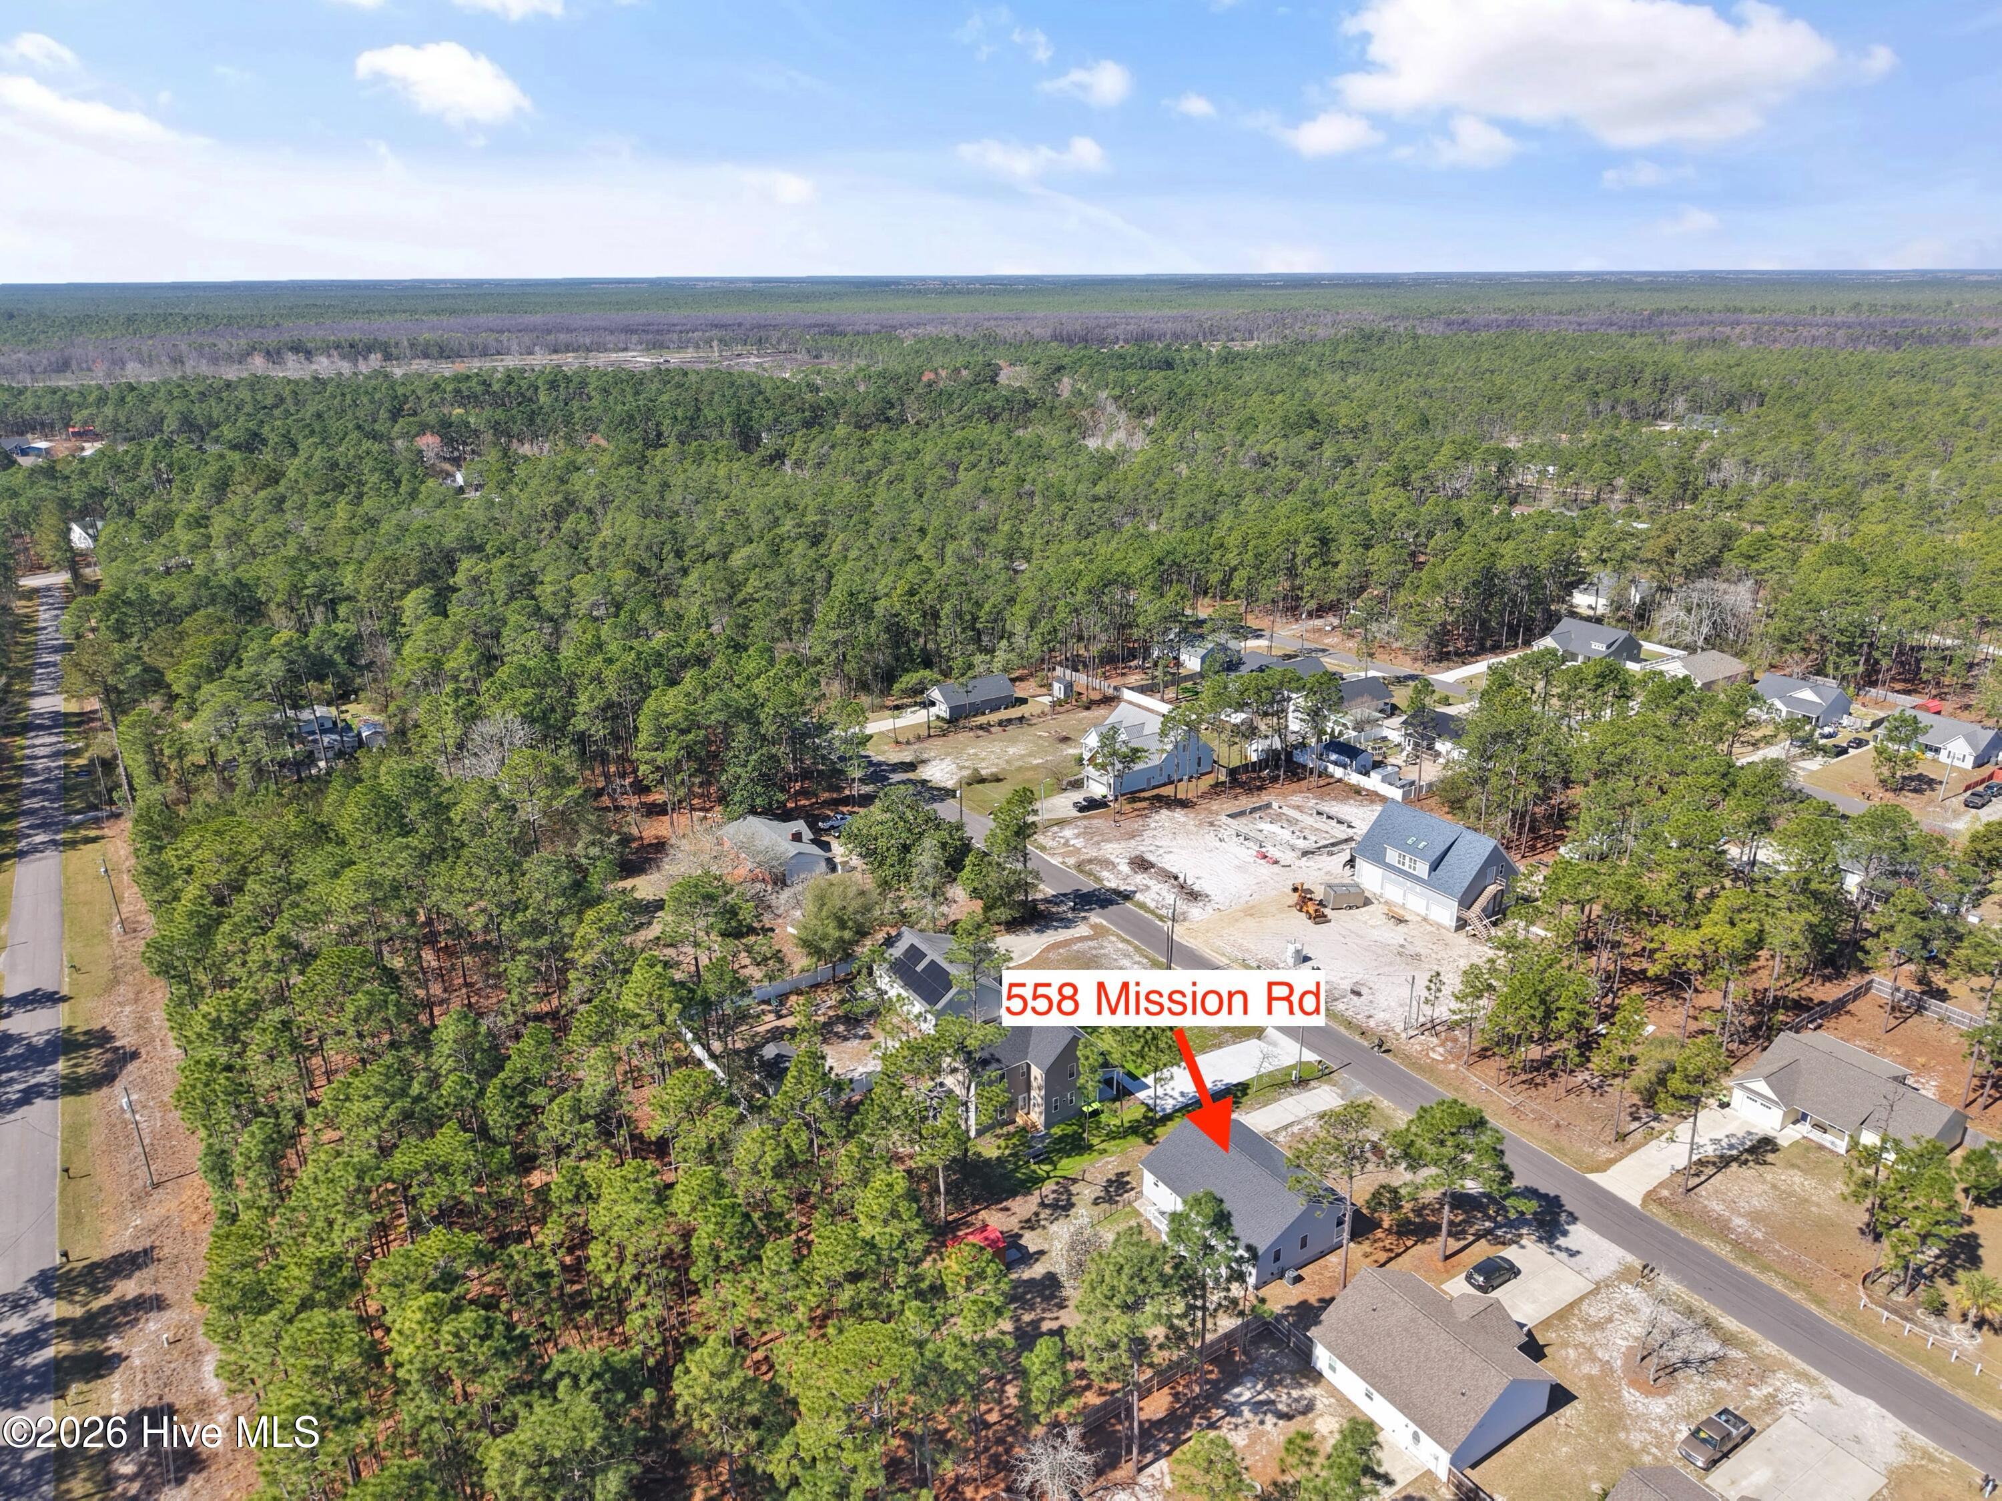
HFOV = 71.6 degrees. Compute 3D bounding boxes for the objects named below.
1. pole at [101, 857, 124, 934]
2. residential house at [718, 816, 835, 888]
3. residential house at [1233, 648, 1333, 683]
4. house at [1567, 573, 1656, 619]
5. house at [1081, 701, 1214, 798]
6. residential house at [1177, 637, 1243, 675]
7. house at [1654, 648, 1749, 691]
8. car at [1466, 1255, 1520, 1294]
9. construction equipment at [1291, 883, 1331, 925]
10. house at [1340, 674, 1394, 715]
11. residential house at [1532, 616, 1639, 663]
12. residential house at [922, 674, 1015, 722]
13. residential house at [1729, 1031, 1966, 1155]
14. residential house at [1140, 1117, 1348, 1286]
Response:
[{"bbox_3d":[-106.307,17.531,166.118,0.700,9.840,0.500,-13,22,-30],"label":"pole"},{"bbox_3d":[-29.806,12.804,185.899,10.743,4.764,16.216,-12,22,-30],"label":"residential house"},{"bbox_3d":[52.424,-15.200,264.073,15.912,5.473,15.203,-12,22,-30],"label":"residential house"},{"bbox_3d":[141.063,-36.148,320.261,13.760,6.390,13.760,-11,22,-28],"label":"house"},{"bbox_3d":[20.585,-0.710,217.247,20.777,9.122,16.824,-13,23,-32],"label":"house"},{"bbox_3d":[41.872,-19.956,277.196,12.190,5.310,8.260,-12,22,-31],"label":"residential house"},{"bbox_3d":[131.997,-15.214,261.437,15.820,5.410,11.500,-12,22,-31],"label":"house"},{"bbox_3d":[38.392,40.628,108.040,4.300,1.470,1.740,-12,22,-31],"label":"car"},{"bbox_3d":[37.734,18.356,169.686,2.250,3.300,5.900,-8,20,-20],"label":"construction equipment"},{"bbox_3d":[61.978,-9.152,245.903,13.480,5.777,9.527,-12,22,-30],"label":"house"},{"bbox_3d":[117.817,-21.613,278.281,16.320,6.680,14.450,-12,22,-31],"label":"residential house"},{"bbox_3d":[-5.604,-10.016,250.938,14.493,5.068,8.919,-13,23,-32],"label":"residential house"},{"bbox_3d":[78.774,31.606,127.509,15.820,5.210,15.730,-12,22,-31],"label":"residential house"},{"bbox_3d":[20.268,36.237,114.788,10.660,6.130,14.600,-12,22,-31],"label":"residential house"}]

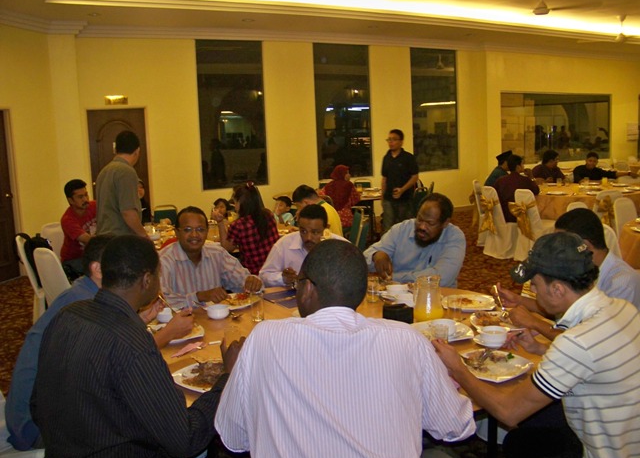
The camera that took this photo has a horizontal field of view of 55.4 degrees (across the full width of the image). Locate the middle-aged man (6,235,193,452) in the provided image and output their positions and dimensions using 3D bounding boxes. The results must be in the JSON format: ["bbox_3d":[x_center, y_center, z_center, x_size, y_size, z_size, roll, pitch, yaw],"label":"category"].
[{"bbox_3d":[-0.873,0.647,2.531,0.740,1.240,0.520,-7,9,-30],"label":"middle-aged man"}]

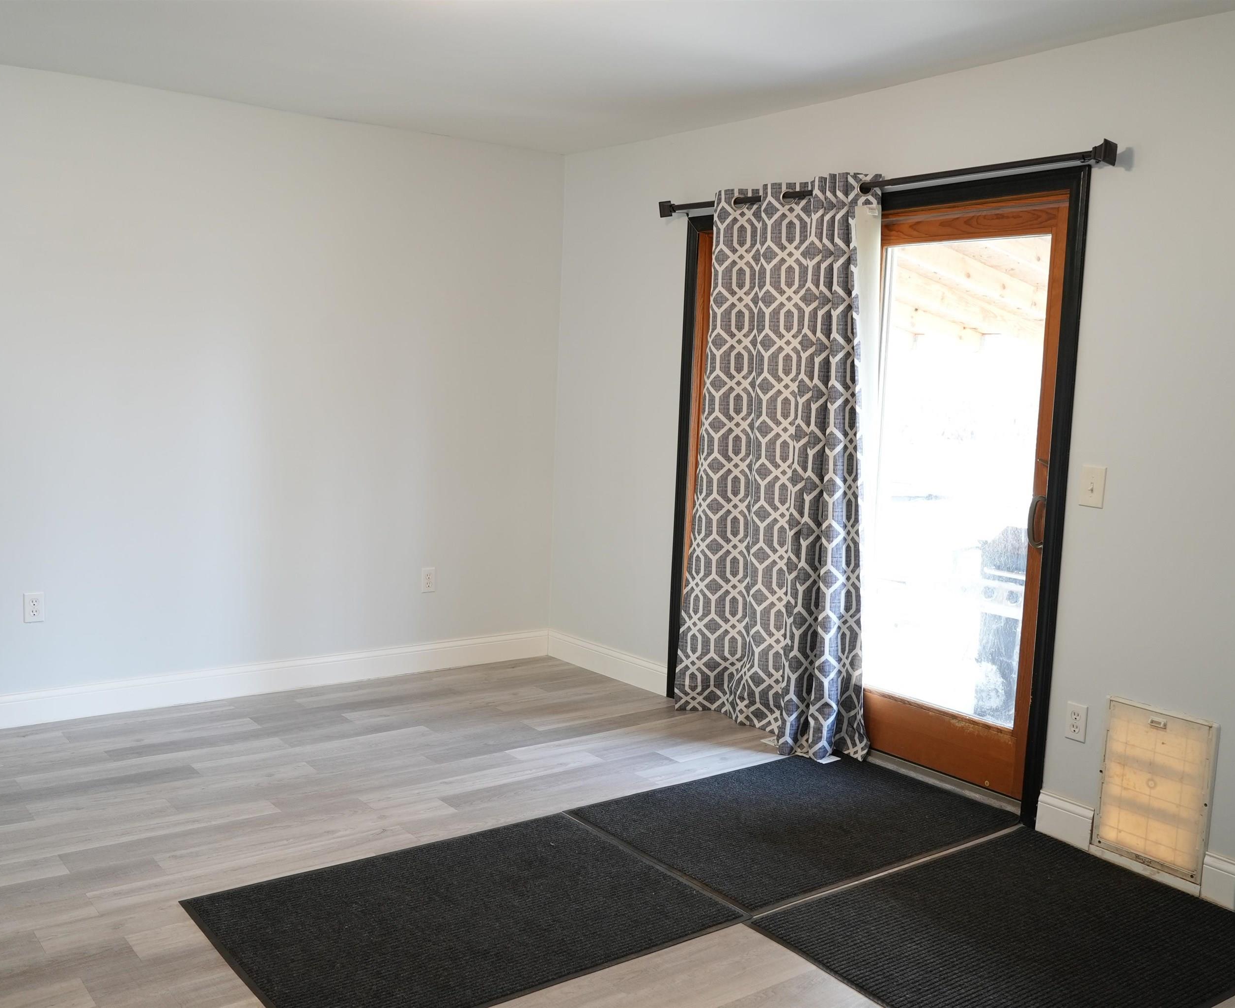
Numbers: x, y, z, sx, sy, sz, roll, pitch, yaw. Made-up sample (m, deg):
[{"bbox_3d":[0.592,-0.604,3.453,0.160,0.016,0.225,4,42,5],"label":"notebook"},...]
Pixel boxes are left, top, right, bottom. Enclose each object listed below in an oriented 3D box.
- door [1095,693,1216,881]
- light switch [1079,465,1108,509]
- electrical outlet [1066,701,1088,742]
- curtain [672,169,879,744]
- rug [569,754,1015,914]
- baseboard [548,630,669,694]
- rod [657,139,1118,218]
[{"bbox_3d":[1.541,0.825,3.515,0.030,0.467,0.336,-3,8,-36],"label":"door"},{"bbox_3d":[1.418,-0.052,3.638,0.014,0.124,0.078,-3,8,-36],"label":"light switch"},{"bbox_3d":[1.398,0.667,3.711,0.008,0.115,0.070,-3,8,-36],"label":"electrical outlet"},{"bbox_3d":[0.583,-0.138,4.640,0.145,2.130,0.980,-3,8,-36],"label":"curtain"},{"bbox_3d":[0.588,1.006,3.951,1.235,0.010,0.865,-3,8,-36],"label":"rug"},{"bbox_3d":[-0.074,0.738,5.698,0.016,0.136,0.950,-3,8,-36],"label":"baseboard"},{"bbox_3d":[0.812,-1.116,4.290,0.125,0.085,2.090,-3,8,-36],"label":"rod"}]

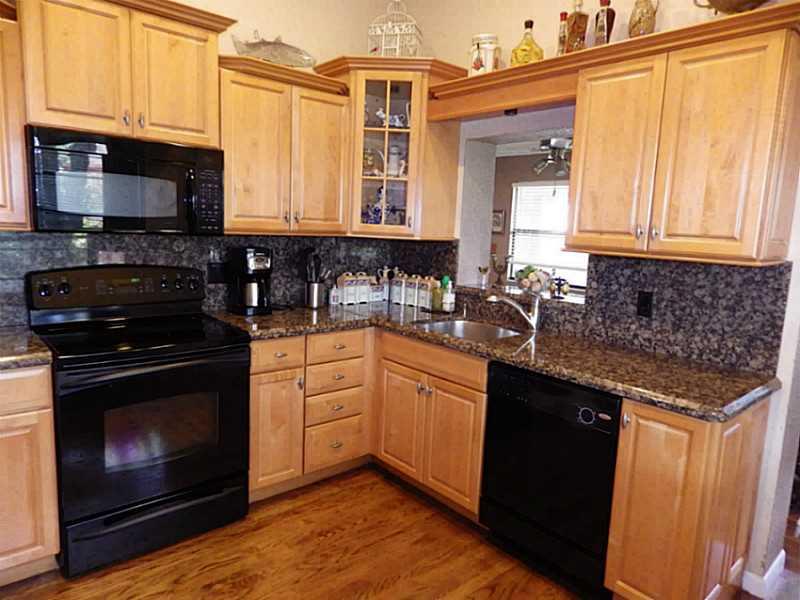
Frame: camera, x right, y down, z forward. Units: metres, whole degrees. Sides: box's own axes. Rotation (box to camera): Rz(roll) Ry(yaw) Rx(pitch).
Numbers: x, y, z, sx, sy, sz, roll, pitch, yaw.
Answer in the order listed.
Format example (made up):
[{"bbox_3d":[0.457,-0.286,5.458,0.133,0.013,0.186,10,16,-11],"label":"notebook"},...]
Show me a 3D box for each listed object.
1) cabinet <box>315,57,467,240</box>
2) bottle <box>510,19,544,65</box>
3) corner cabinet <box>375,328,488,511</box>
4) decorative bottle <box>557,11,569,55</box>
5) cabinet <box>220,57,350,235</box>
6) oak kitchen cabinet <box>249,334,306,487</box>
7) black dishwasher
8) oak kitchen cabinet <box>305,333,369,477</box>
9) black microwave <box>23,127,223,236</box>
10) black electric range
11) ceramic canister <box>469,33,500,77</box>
[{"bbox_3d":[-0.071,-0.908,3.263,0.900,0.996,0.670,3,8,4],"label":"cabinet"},{"bbox_3d":[0.615,-1.210,2.450,0.155,0.270,0.125,3,8,4],"label":"bottle"},{"bbox_3d":[0.360,0.562,2.793,0.615,0.747,0.762,-5,11,-41],"label":"corner cabinet"},{"bbox_3d":[0.741,-1.183,2.330,0.055,0.260,0.055,3,8,4],"label":"decorative bottle"},{"bbox_3d":[-0.678,-0.782,2.842,0.760,0.824,0.380,-5,11,-41],"label":"cabinet"},{"bbox_3d":[-0.808,0.521,2.776,0.300,0.747,0.615,-5,11,-41],"label":"oak kitchen cabinet"},{"bbox_3d":[0.796,0.705,2.282,0.610,0.845,0.604,-5,11,-41],"label":"black dishwasher"},{"bbox_3d":[-0.536,0.497,3.010,0.420,0.747,0.615,-5,11,-41],"label":"oak kitchen cabinet"},{"bbox_3d":[-1.260,-0.519,2.373,0.760,0.403,0.390,-5,11,-41],"label":"black microwave"},{"bbox_3d":[-1.193,0.459,2.397,0.763,1.190,0.660,-5,11,-41],"label":"black electric range"},{"bbox_3d":[0.439,-1.248,2.651,0.155,0.275,0.155,3,8,4],"label":"ceramic canister"}]

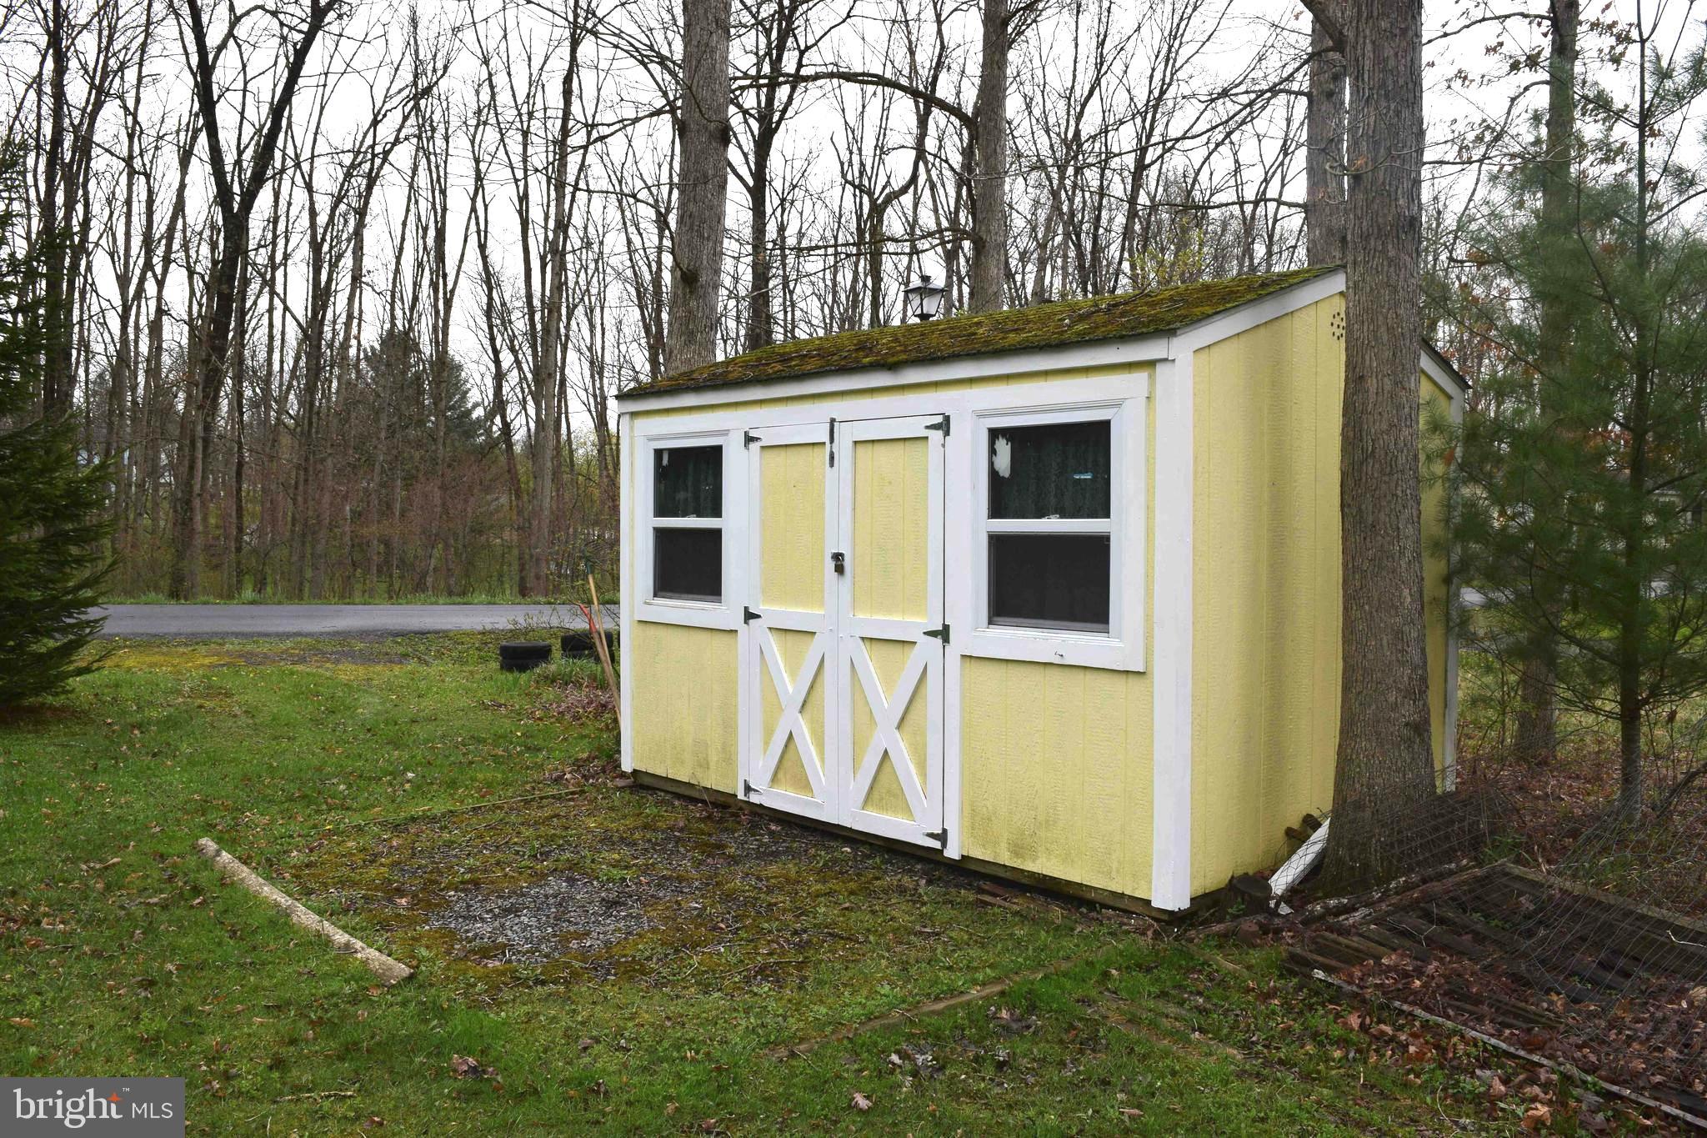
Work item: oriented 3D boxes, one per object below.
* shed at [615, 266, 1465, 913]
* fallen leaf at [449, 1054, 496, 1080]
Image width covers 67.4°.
[{"bbox_3d":[0.854,-0.071,6.909,2.640,2.599,3.732,-2,3,-43],"label":"shed"},{"bbox_3d":[-1.061,1.388,3.560,0.125,0.030,0.090,0,2,0],"label":"fallen leaf"}]

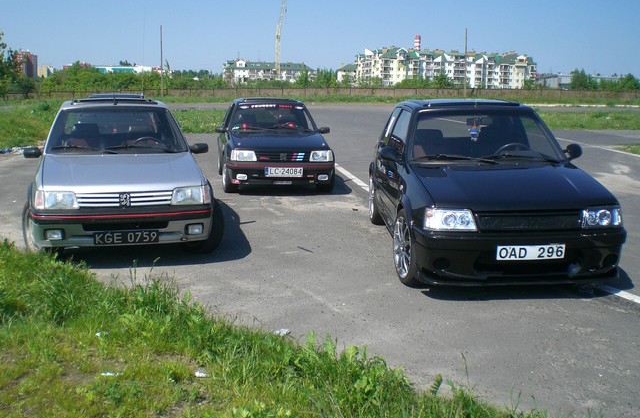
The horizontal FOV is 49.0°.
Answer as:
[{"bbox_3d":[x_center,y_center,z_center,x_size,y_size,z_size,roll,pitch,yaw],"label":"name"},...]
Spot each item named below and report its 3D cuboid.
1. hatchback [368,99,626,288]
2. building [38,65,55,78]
[{"bbox_3d":[1.426,-0.291,6.509,1.620,1.350,3.710,0,10,-2],"label":"hatchback"},{"bbox_3d":[-248.016,-120.881,638.699,15.000,17.866,15.000,-6,12,-29],"label":"building"}]

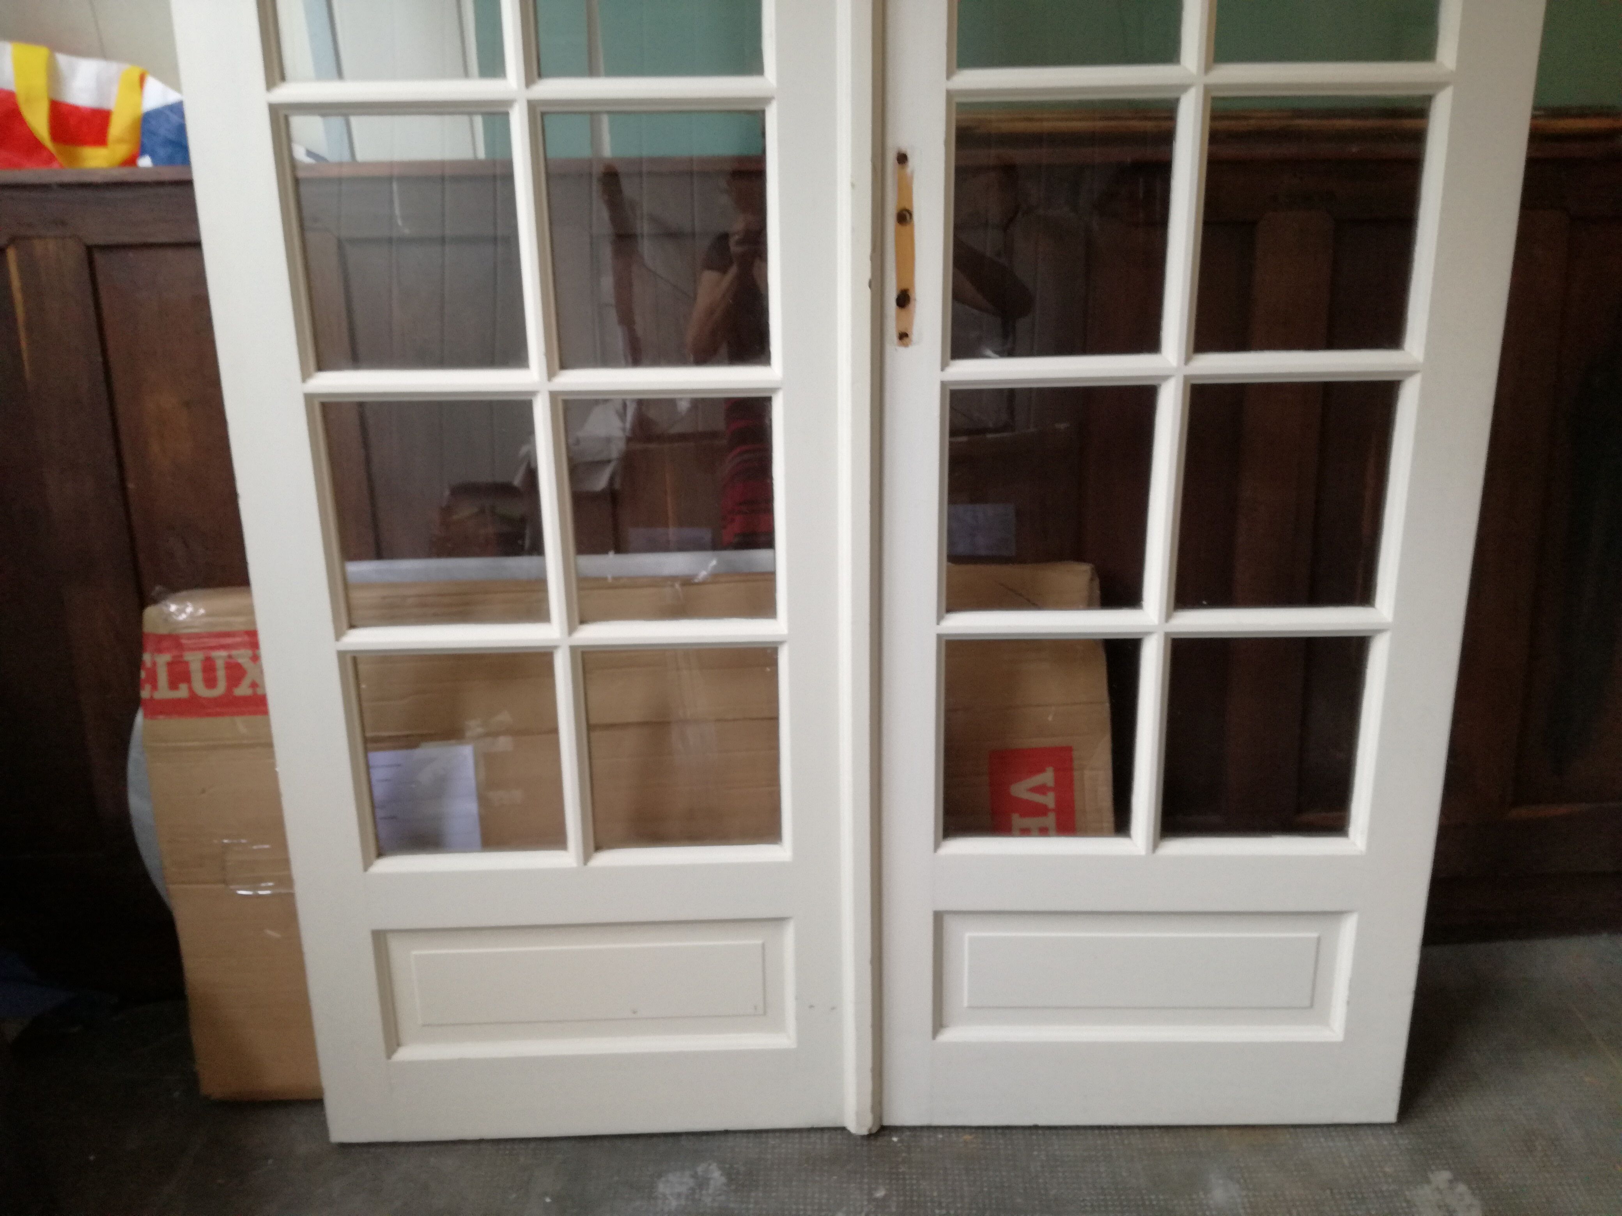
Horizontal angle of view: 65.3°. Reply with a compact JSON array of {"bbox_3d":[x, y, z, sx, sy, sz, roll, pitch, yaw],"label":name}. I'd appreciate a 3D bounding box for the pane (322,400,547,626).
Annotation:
[{"bbox_3d":[-0.403,-0.099,1.374,0.221,0.250,0.010,-1,17,-1],"label":"pane"}]

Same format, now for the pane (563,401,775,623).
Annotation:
[{"bbox_3d":[-0.150,-0.104,1.378,0.221,0.250,0.010,-1,17,-1],"label":"pane"}]

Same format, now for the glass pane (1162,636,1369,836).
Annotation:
[{"bbox_3d":[0.520,0.152,1.456,0.221,0.250,0.010,0,17,2],"label":"glass pane"}]

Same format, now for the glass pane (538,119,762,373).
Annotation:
[{"bbox_3d":[-0.153,-0.374,1.295,0.221,0.250,0.010,-1,17,-1],"label":"glass pane"}]

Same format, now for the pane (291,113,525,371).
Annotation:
[{"bbox_3d":[-0.407,-0.369,1.291,0.221,0.250,0.010,-1,17,-1],"label":"pane"}]

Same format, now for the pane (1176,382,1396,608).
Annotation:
[{"bbox_3d":[0.515,-0.118,1.376,0.221,0.250,0.010,0,17,2],"label":"pane"}]

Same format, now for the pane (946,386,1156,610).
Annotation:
[{"bbox_3d":[0.262,-0.116,1.383,0.221,0.250,0.010,0,17,2],"label":"pane"}]

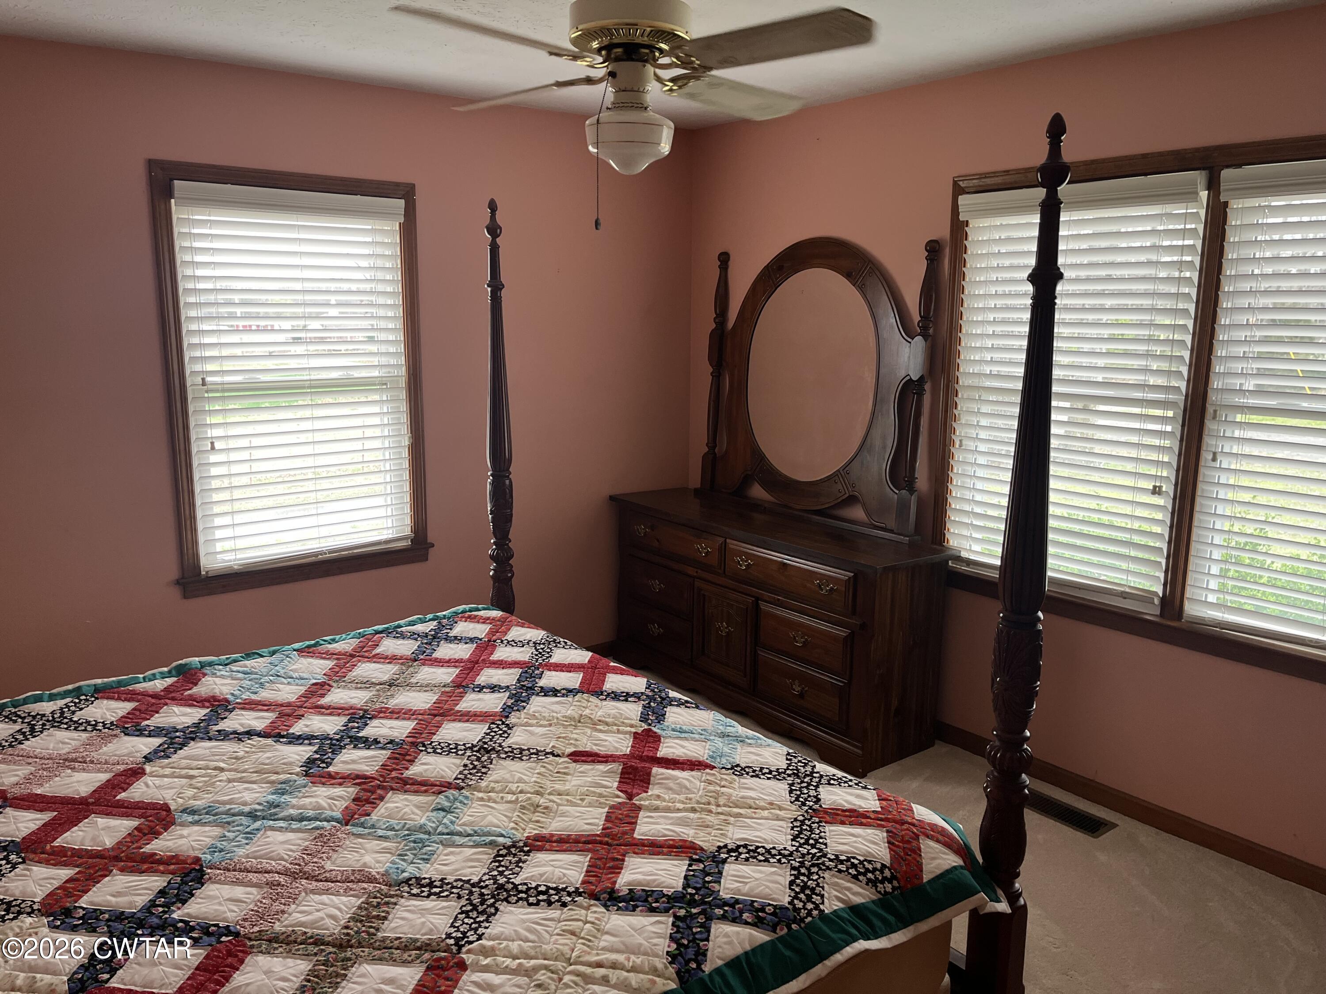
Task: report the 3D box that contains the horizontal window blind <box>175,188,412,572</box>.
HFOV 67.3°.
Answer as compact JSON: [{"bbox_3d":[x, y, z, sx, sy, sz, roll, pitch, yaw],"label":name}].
[{"bbox_3d":[-1.304,-0.427,3.651,0.800,1.340,0.065,-8,14,-38],"label":"horizontal window blind"}]

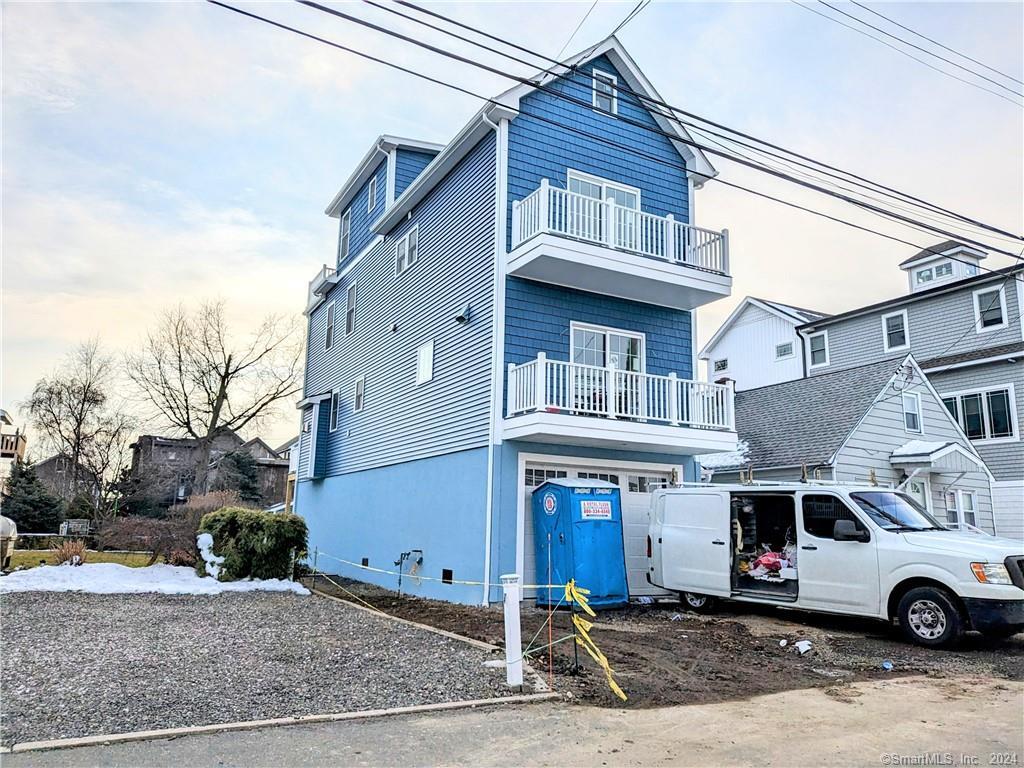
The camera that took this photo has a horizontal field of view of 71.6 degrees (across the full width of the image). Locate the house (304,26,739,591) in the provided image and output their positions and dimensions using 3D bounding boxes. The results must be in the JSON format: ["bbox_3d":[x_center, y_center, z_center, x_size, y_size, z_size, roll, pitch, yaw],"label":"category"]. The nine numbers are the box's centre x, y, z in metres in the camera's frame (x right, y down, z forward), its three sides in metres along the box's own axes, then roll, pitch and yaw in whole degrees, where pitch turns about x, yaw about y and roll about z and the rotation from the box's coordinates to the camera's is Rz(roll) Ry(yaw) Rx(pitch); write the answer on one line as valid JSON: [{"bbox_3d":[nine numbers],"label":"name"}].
[{"bbox_3d":[-1.521,-0.557,20.633,5.950,11.650,16.550,7,-12,-29],"label":"house"}]

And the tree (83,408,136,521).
[{"bbox_3d":[-20.975,4.664,37.000,2.814,6.652,2.800,7,-12,-29],"label":"tree"}]

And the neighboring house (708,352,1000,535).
[{"bbox_3d":[8.057,2.828,21.833,6.900,5.800,10.600,7,-12,-29],"label":"neighboring house"}]

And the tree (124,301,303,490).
[{"bbox_3d":[-15.347,1.954,37.000,9.693,12.383,9.000,5,-12,-22],"label":"tree"}]

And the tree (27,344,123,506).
[{"bbox_3d":[-25.880,3.283,42.000,5.915,11.500,5.500,7,-13,-31],"label":"tree"}]

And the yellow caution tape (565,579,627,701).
[{"bbox_3d":[0.842,2.425,6.892,0.300,0.966,1.011,5,-12,-19],"label":"yellow caution tape"}]

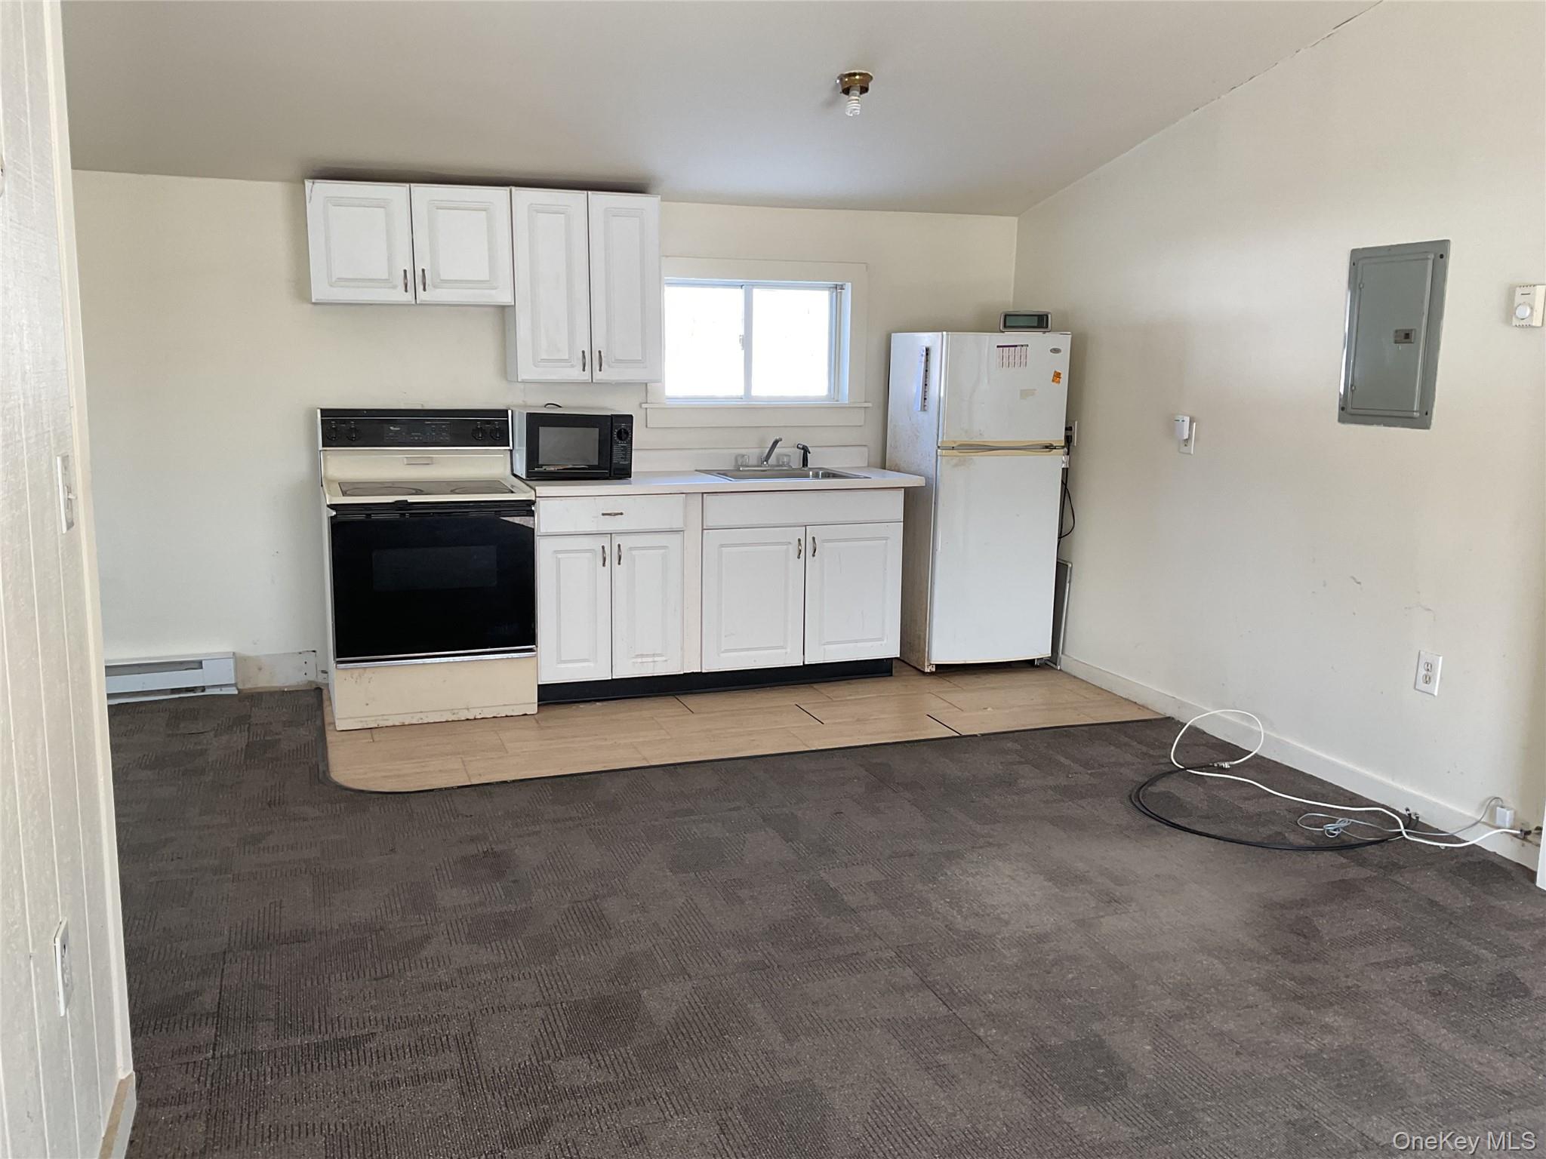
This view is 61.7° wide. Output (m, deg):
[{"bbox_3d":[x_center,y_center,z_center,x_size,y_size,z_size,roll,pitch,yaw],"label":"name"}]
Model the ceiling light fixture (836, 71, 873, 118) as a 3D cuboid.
[{"bbox_3d":[0.285,-1.653,4.436,0.126,0.132,0.126,-3,-1,0],"label":"ceiling light fixture"}]

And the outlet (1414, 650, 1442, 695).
[{"bbox_3d":[2.038,0.291,4.033,0.007,0.124,0.079,-3,11,-19],"label":"outlet"}]

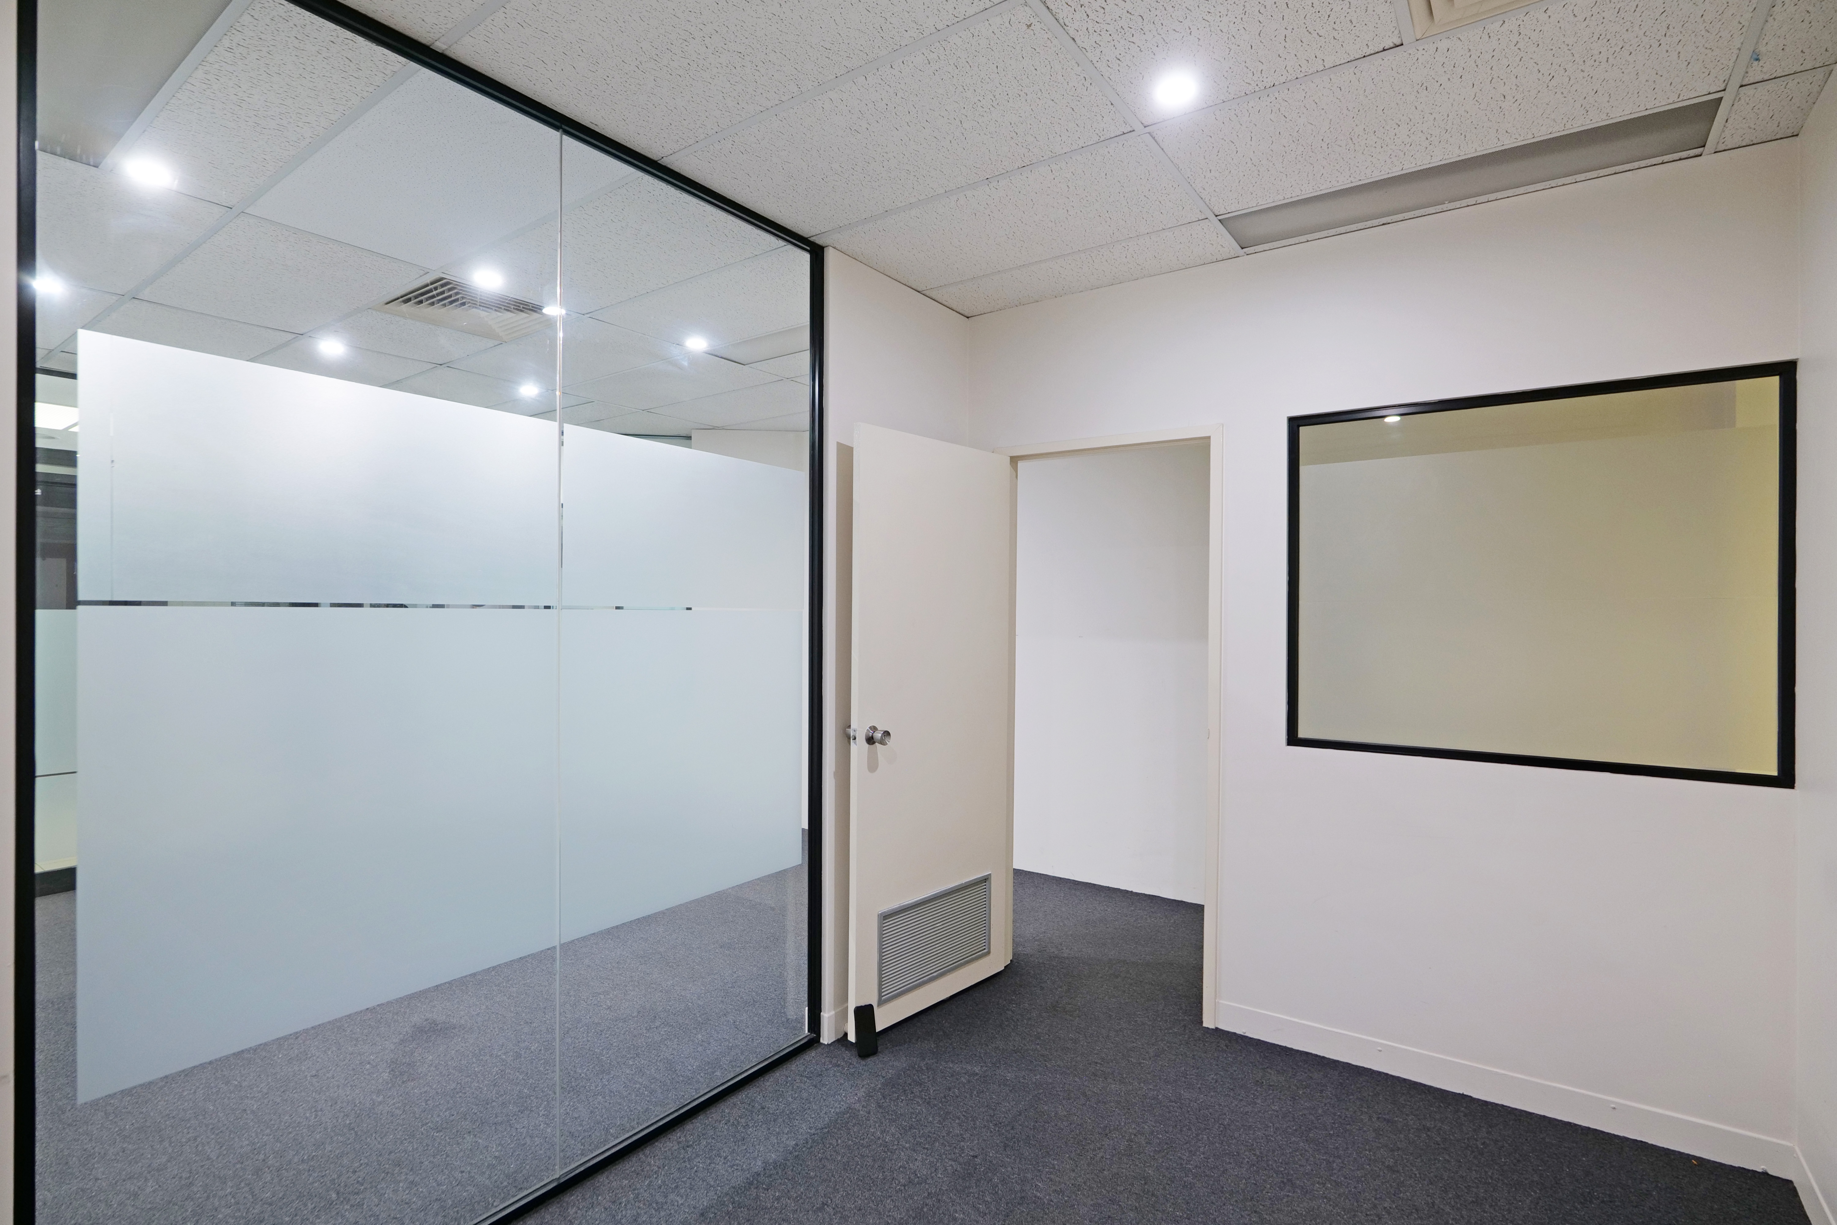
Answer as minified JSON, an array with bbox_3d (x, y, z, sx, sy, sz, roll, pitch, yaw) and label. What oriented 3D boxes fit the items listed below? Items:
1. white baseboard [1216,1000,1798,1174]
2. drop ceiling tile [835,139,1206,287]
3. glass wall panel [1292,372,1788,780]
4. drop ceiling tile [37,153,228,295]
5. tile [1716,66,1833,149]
[{"bbox_3d":[1.656,1.420,2.491,1.438,0.095,0.016,0,0,33],"label":"white baseboard"},{"bbox_3d":[0.265,-1.257,2.675,1.151,0.020,0.566,0,0,35],"label":"drop ceiling tile"},{"bbox_3d":[1.757,-0.100,2.431,1.174,1.076,0.040,0,0,33],"label":"glass wall panel"},{"bbox_3d":[-2.839,-1.274,2.683,1.247,0.020,0.581,0,0,35],"label":"drop ceiling tile"},{"bbox_3d":[2.104,-1.245,2.020,0.158,0.020,0.340,0,0,35],"label":"tile"}]

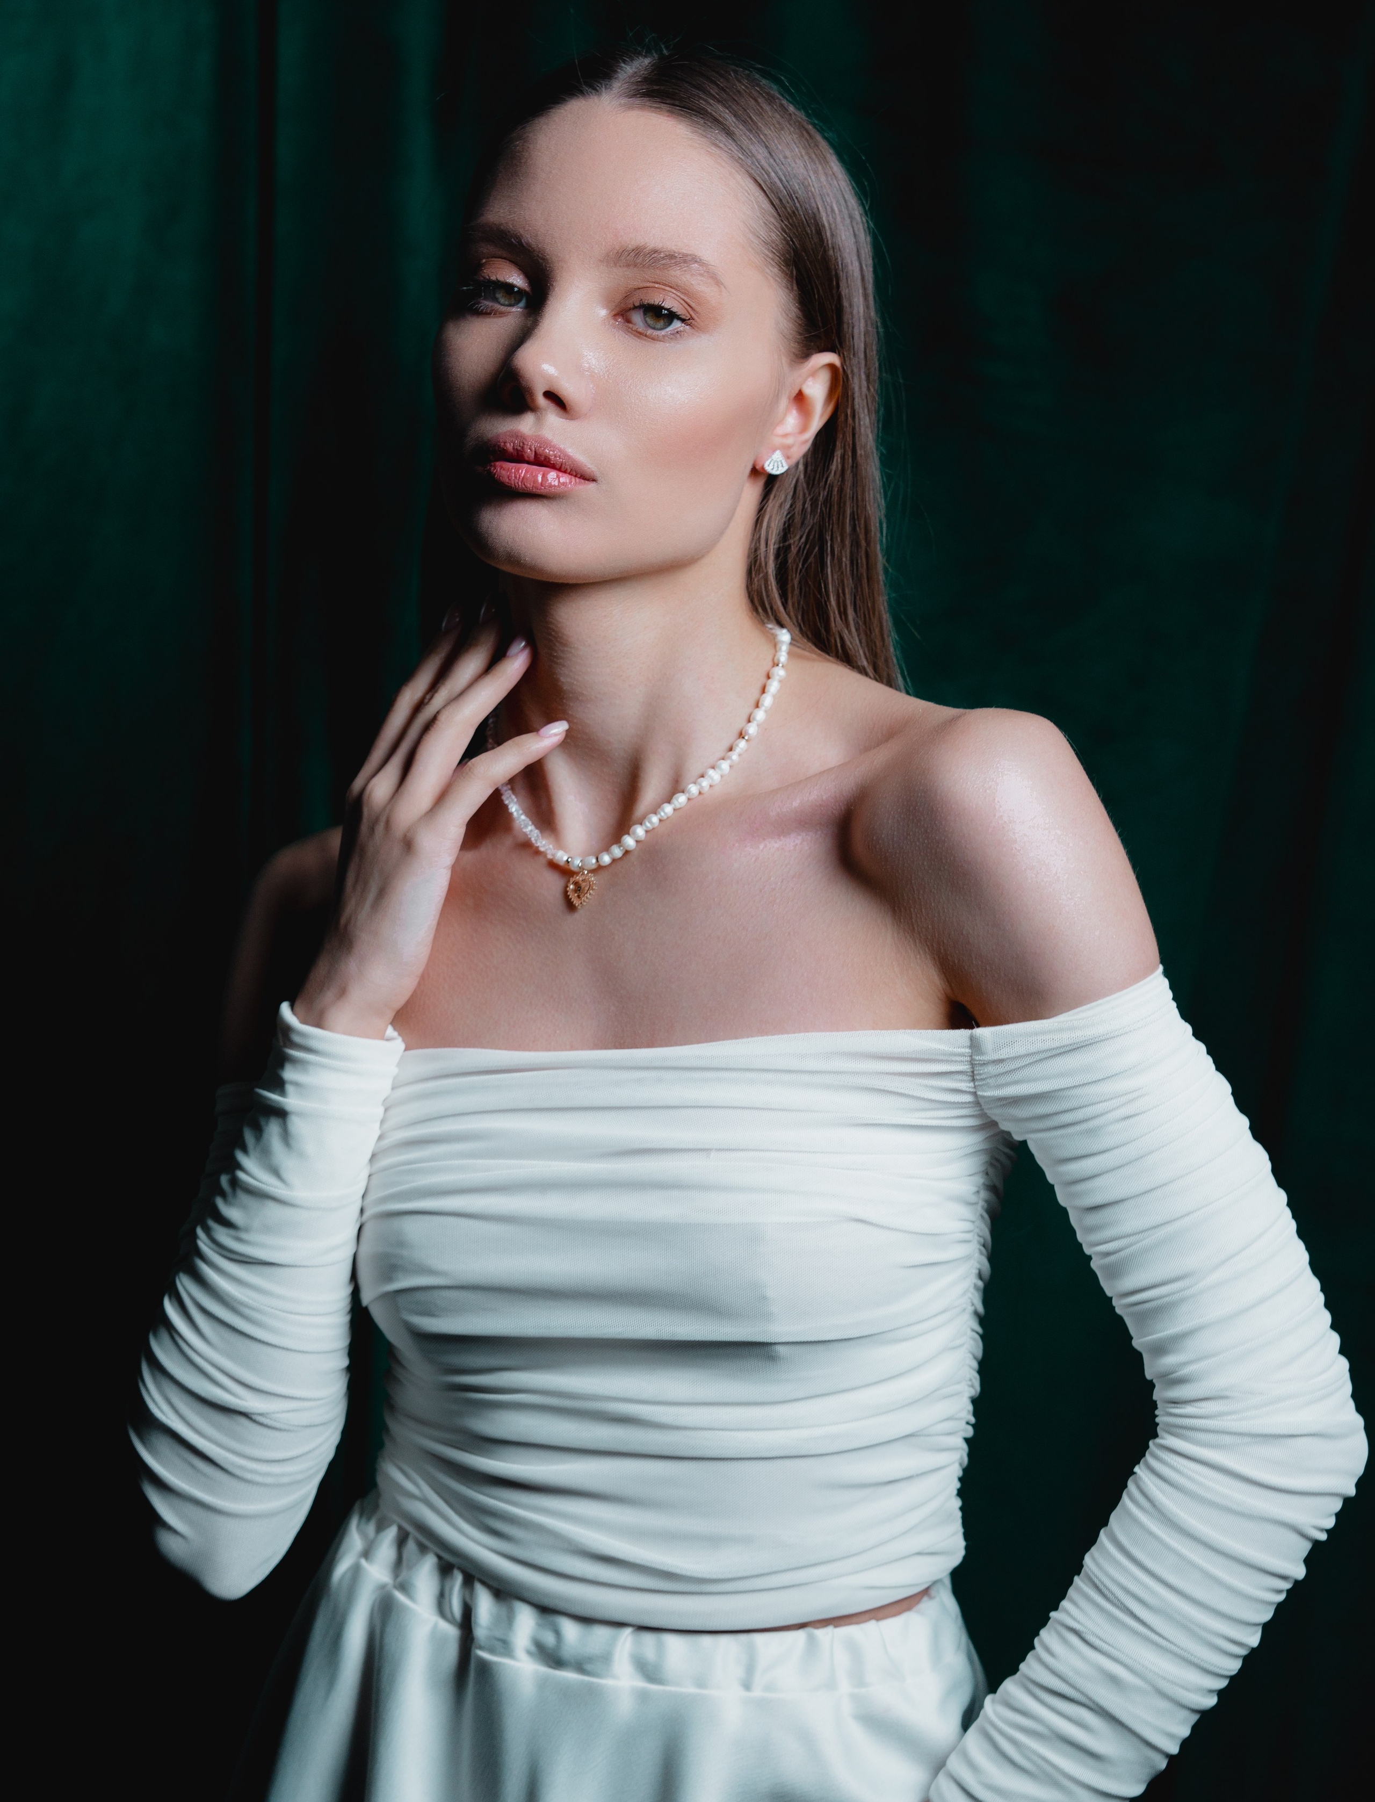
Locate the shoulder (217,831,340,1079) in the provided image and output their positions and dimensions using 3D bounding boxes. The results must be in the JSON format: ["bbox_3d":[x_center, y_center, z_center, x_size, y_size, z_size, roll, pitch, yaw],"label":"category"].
[{"bbox_3d":[-0.171,0.022,1.430,0.095,0.115,0.110,1,2,28],"label":"shoulder"}]

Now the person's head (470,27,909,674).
[{"bbox_3d":[-0.006,-0.222,1.385,0.175,0.250,0.215,8,1,25],"label":"person's head"}]

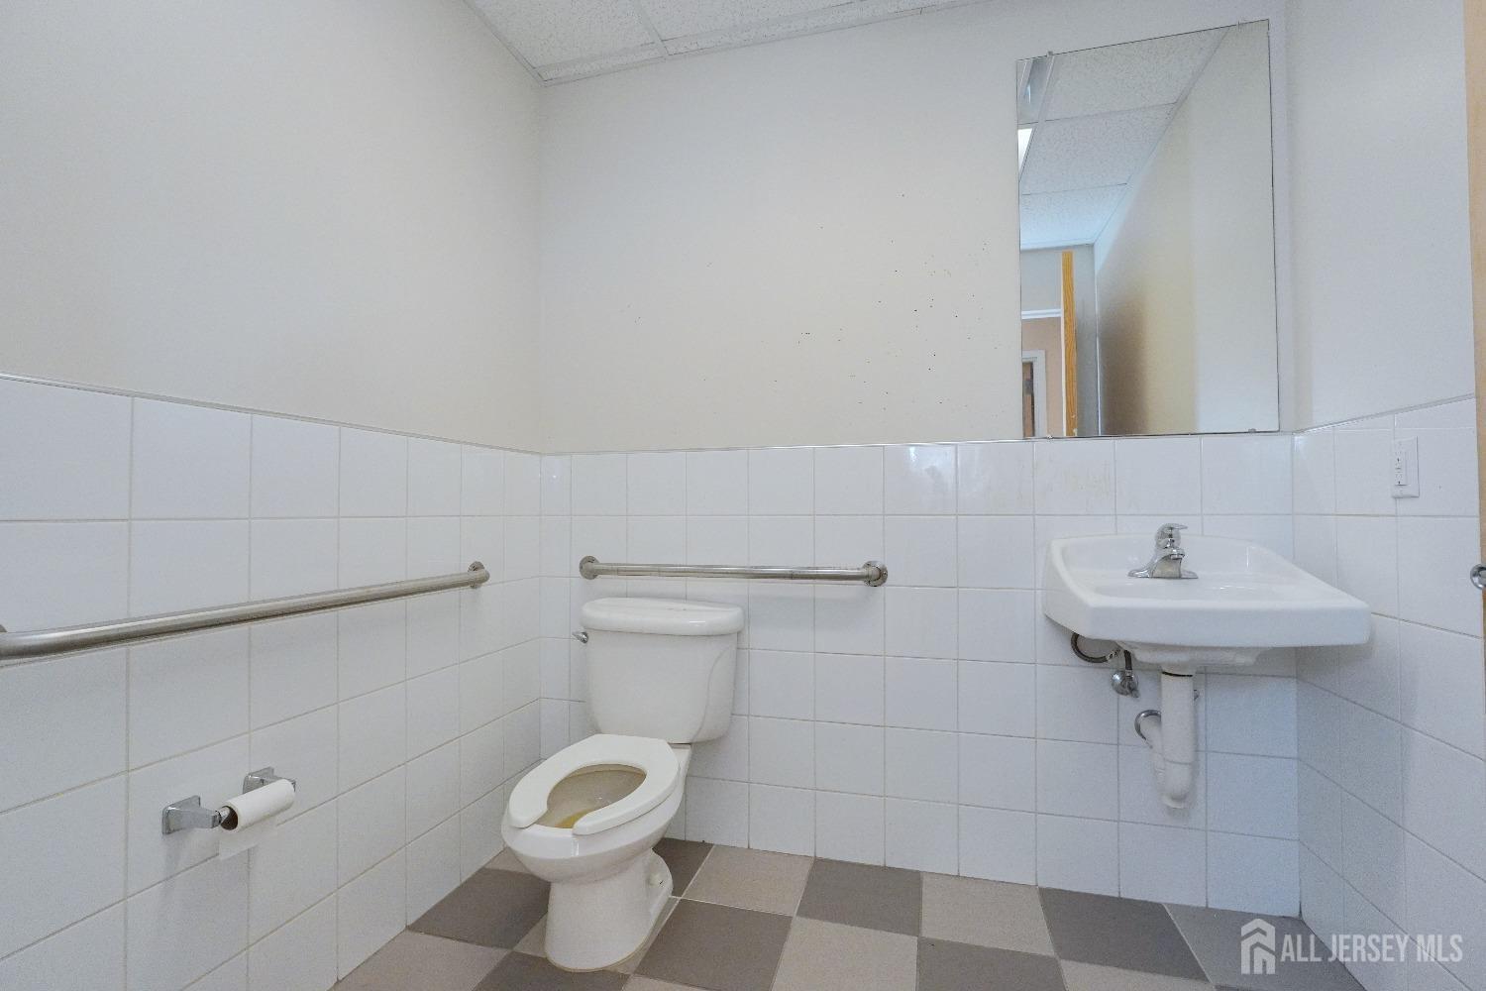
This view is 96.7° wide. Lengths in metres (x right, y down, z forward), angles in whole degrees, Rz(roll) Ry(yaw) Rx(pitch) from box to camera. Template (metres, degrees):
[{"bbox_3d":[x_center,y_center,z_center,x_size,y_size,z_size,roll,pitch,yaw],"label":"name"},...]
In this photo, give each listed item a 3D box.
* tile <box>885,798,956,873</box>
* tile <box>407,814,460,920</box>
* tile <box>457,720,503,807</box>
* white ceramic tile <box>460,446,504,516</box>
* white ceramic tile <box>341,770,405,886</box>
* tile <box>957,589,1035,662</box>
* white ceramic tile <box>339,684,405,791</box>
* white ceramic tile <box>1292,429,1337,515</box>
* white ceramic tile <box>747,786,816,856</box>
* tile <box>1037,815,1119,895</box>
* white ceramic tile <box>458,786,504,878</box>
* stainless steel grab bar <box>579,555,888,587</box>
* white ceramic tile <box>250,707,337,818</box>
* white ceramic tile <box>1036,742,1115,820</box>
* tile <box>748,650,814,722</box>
[{"bbox_3d":[0.511,0.968,1.881,0.199,0.193,0.010,-1,-1,15],"label":"tile"},{"bbox_3d":[-0.810,0.967,1.724,0.010,0.200,0.199,0,-1,16],"label":"tile"},{"bbox_3d":[-0.766,0.776,1.942,0.010,0.201,0.200,0,-1,15],"label":"tile"},{"bbox_3d":[-0.766,-0.040,1.957,0.010,0.200,0.199,-1,-1,15],"label":"white ceramic tile"},{"bbox_3d":[-0.865,0.762,1.540,0.010,0.200,0.199,0,-1,16],"label":"white ceramic tile"},{"bbox_3d":[0.709,0.362,1.854,0.200,0.201,0.010,0,-1,15],"label":"tile"},{"bbox_3d":[-0.869,0.561,1.554,0.009,0.201,0.200,0,-1,15],"label":"white ceramic tile"},{"bbox_3d":[1.369,-0.054,1.580,0.010,0.200,0.173,-1,-1,15],"label":"white ceramic tile"},{"bbox_3d":[0.120,0.972,1.984,0.199,0.193,0.010,-1,-1,15],"label":"white ceramic tile"},{"bbox_3d":[0.905,0.965,1.785,0.200,0.188,0.009,0,-1,15],"label":"tile"},{"bbox_3d":[-0.762,0.976,1.931,0.010,0.200,0.200,-1,-1,15],"label":"white ceramic tile"},{"bbox_3d":[-0.068,0.231,1.993,0.985,0.077,0.085,0,-1,15],"label":"stainless steel grab bar"},{"bbox_3d":[-0.920,0.557,1.358,0.009,0.201,0.200,0,-1,15],"label":"white ceramic tile"},{"bbox_3d":[0.899,0.761,1.777,0.200,0.200,0.010,0,-1,15],"label":"white ceramic tile"},{"bbox_3d":[0.119,0.567,1.993,0.200,0.200,0.010,-1,-1,15],"label":"tile"}]

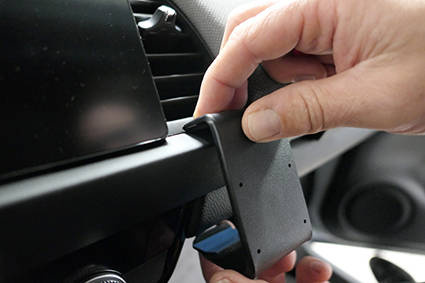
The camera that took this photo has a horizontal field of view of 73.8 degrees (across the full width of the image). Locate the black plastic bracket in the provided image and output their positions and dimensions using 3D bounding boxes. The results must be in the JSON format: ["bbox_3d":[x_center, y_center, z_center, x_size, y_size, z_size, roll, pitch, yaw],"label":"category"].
[{"bbox_3d":[0.015,0.022,0.153,0.051,0.073,0.042,-12,-3,-40],"label":"black plastic bracket"}]

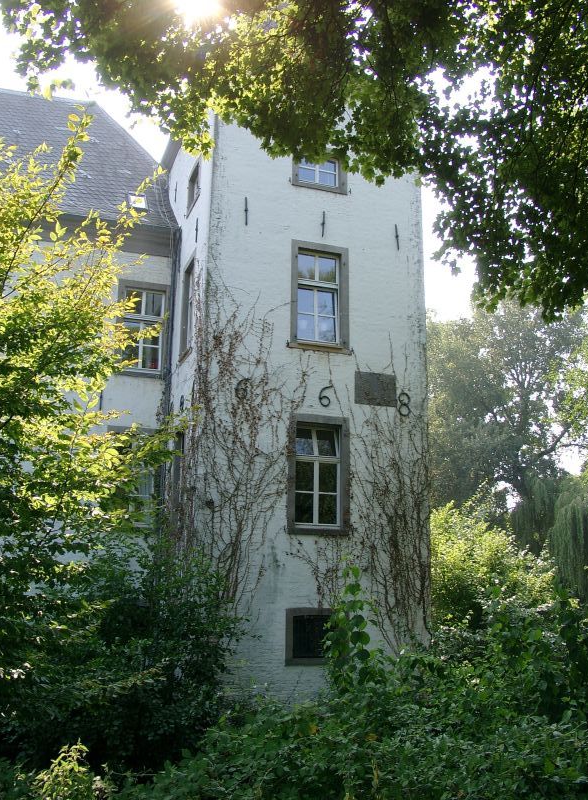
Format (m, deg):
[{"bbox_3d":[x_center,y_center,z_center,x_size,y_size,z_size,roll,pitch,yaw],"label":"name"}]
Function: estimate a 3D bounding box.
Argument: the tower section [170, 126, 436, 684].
[{"bbox_3d":[-0.333,-0.080,18.856,5.091,13.320,5.076,6,-14,-20],"label":"tower section"}]

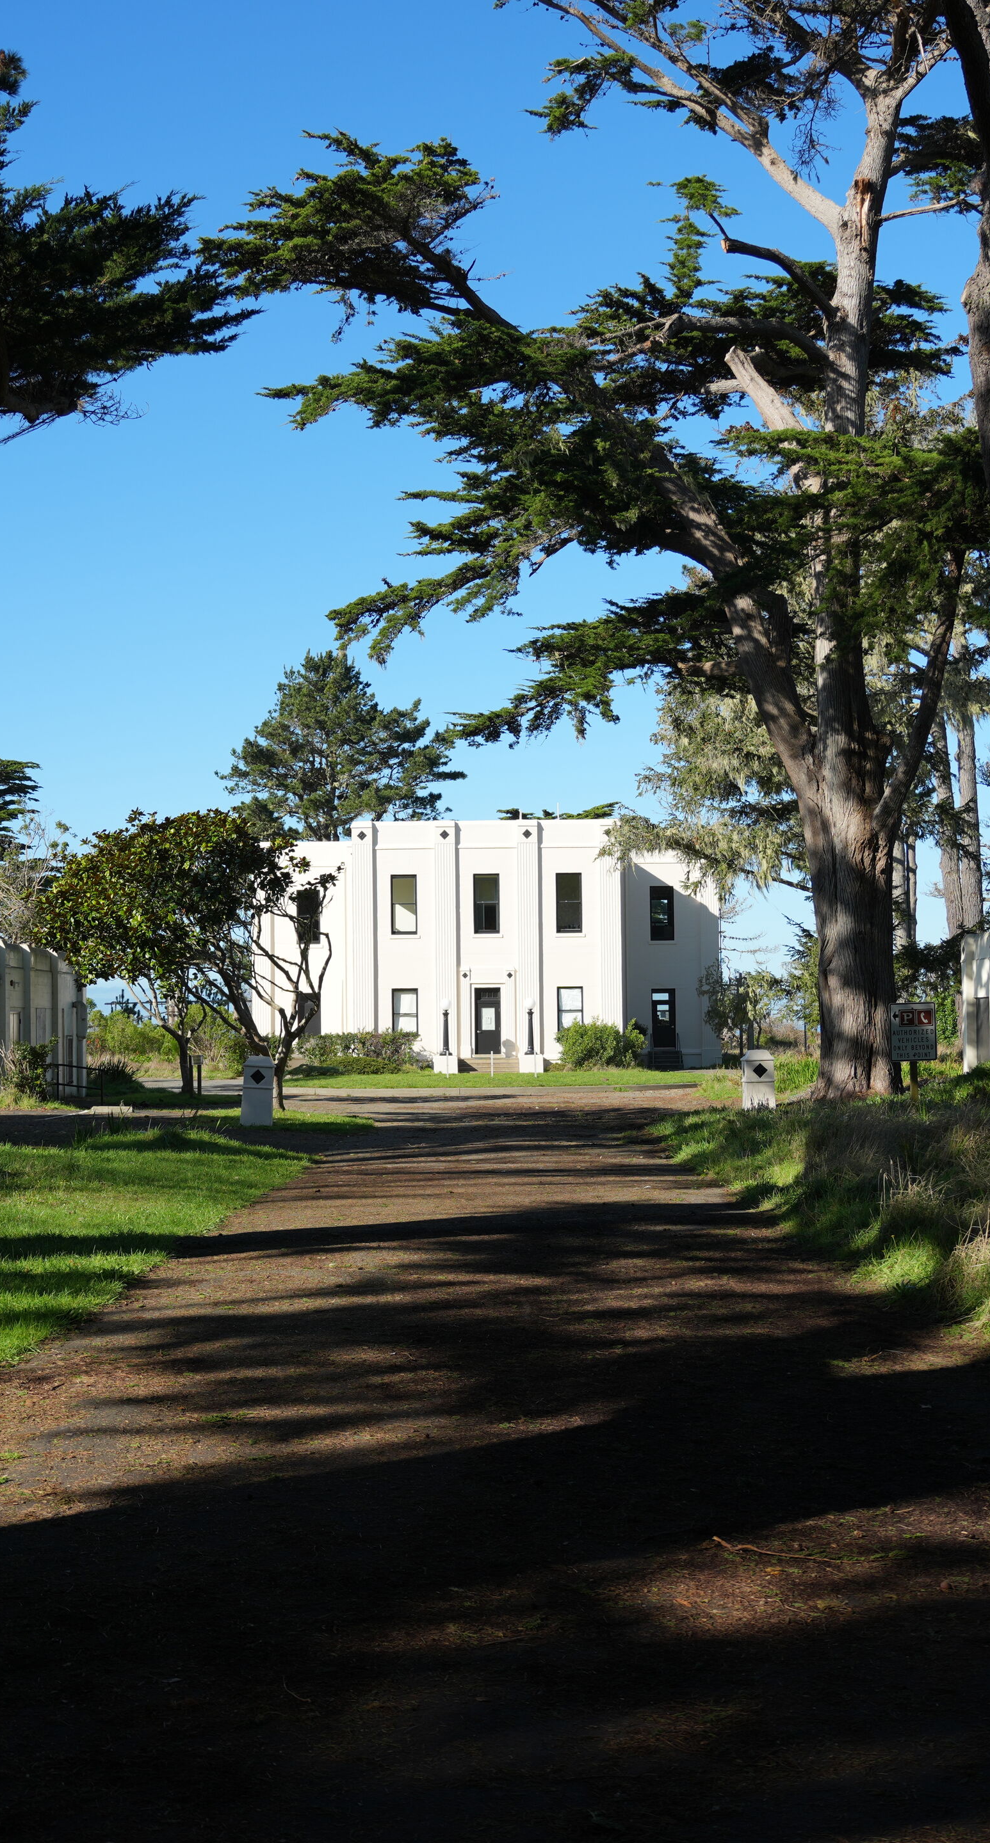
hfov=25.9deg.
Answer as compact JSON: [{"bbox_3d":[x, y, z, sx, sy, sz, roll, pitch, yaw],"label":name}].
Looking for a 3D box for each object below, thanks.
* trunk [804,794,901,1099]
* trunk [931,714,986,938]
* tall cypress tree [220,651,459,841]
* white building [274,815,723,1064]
[{"bbox_3d":[6.816,0.494,41.000,1.750,5.800,1.600,0,-3,-1],"label":"trunk"},{"bbox_3d":[15.514,-1.230,72.000,1.700,11.300,1.200,0,-3,-1],"label":"trunk"},{"bbox_3d":[-8.245,-3.666,114.000,12.700,21.300,12.200,0,-3,-1],"label":"tall cypress tree"},{"bbox_3d":[-0.344,1.377,90.282,20.000,9.600,17.000,0,-3,-1],"label":"white building"}]

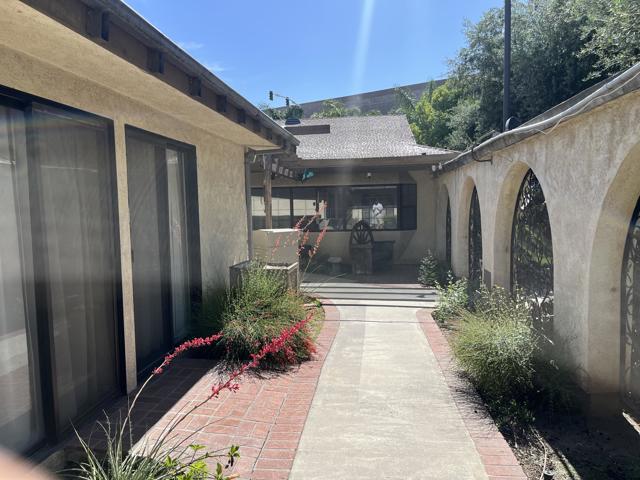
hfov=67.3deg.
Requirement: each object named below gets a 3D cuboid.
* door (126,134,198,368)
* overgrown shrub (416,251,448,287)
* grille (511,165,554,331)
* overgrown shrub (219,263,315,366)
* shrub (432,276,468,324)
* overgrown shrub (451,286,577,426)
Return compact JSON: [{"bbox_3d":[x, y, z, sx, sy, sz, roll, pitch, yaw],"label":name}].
[{"bbox_3d":[-1.418,0.098,4.390,0.110,2.028,1.274,-1,3,10],"label":"door"},{"bbox_3d":[2.038,0.525,8.627,0.507,0.644,0.548,-1,3,7],"label":"overgrown shrub"},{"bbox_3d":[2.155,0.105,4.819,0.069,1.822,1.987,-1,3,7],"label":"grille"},{"bbox_3d":[-0.543,0.708,5.061,0.836,0.781,1.028,-1,3,10],"label":"overgrown shrub"},{"bbox_3d":[1.662,0.749,6.108,0.438,0.493,0.507,-1,3,7],"label":"shrub"},{"bbox_3d":[1.458,0.775,3.770,0.726,0.712,1.165,-1,3,7],"label":"overgrown shrub"}]

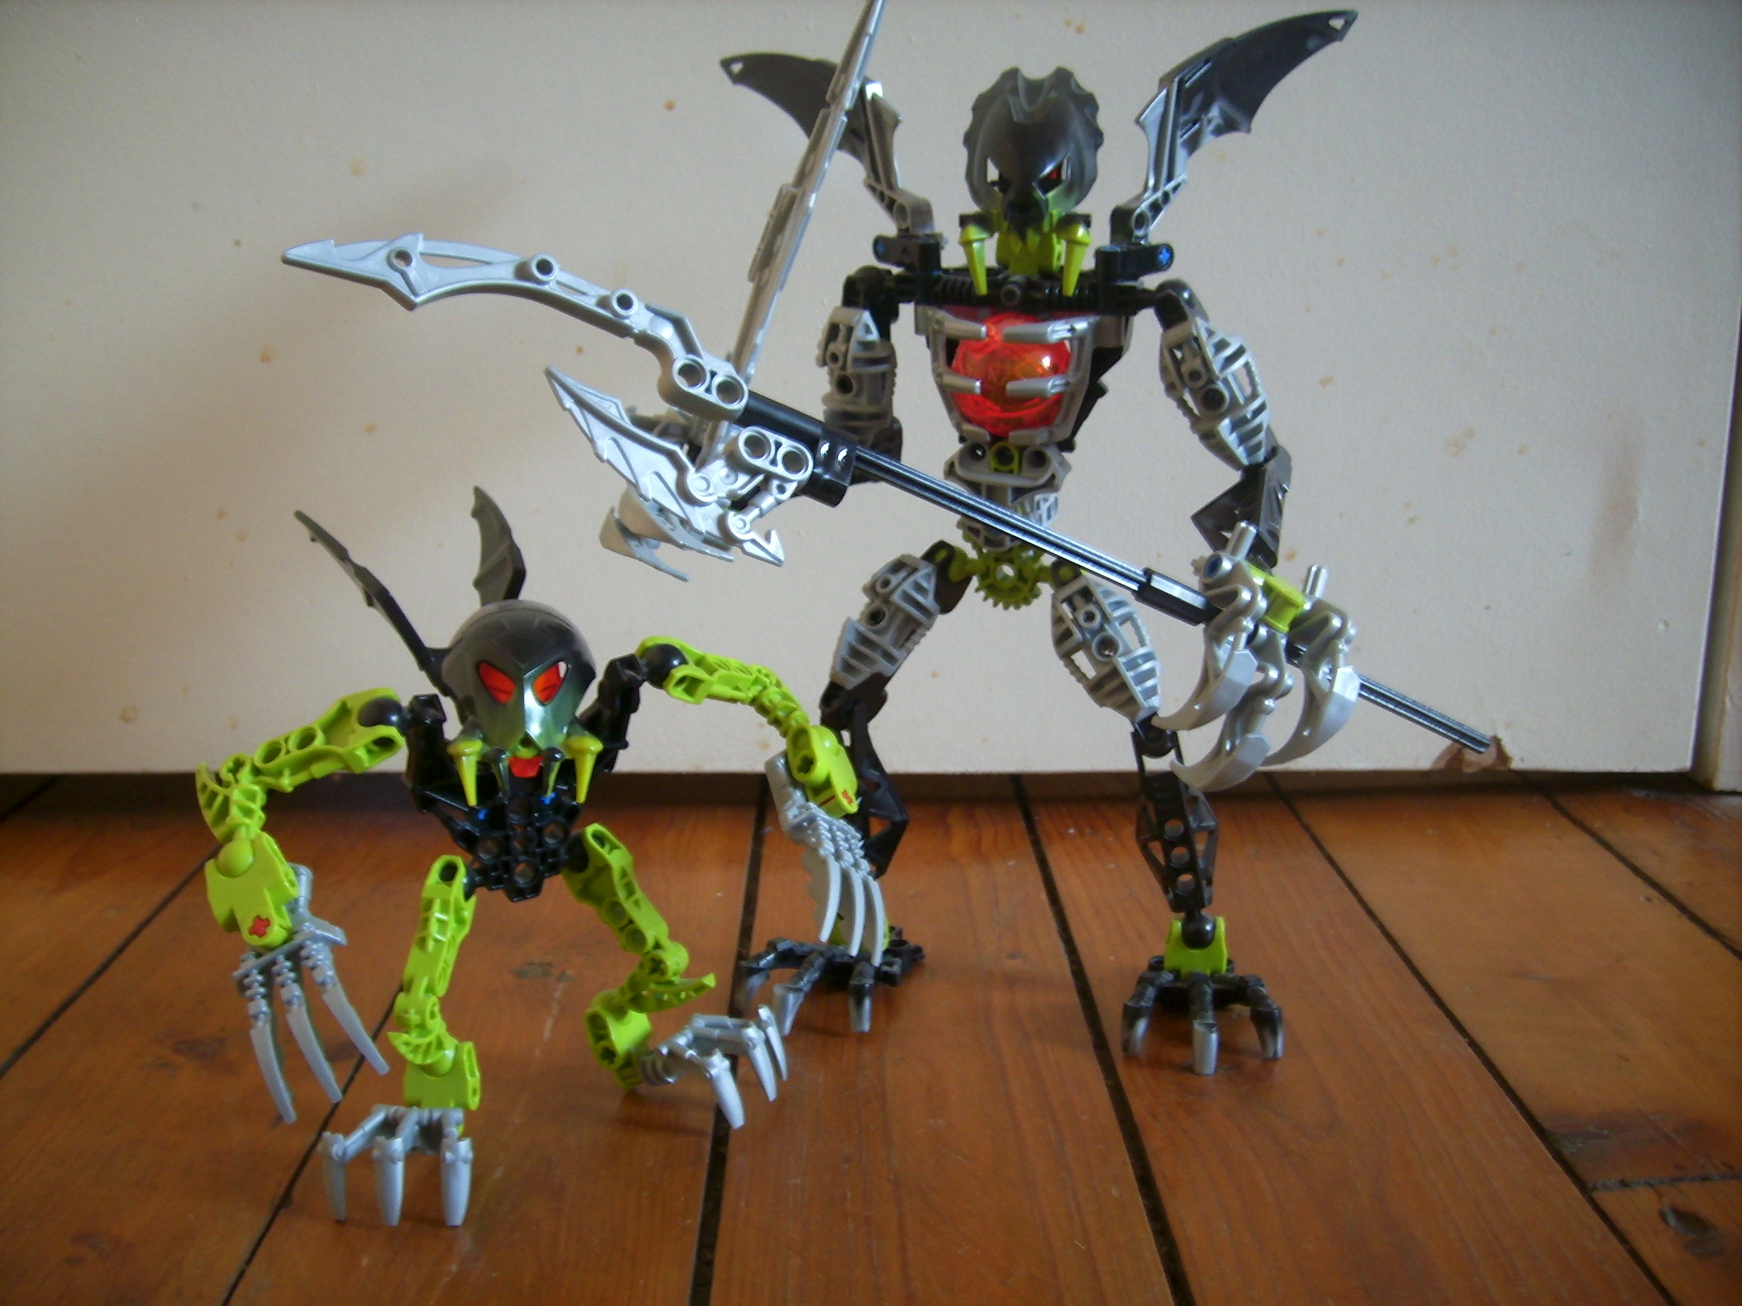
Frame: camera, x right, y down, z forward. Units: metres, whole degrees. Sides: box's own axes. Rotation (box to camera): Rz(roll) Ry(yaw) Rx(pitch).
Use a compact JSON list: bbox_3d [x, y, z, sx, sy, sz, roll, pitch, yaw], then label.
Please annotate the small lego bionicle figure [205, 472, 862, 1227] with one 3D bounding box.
[{"bbox_3d":[-0.078,0.039,0.377,0.145,0.142,0.098,-6,17,-23],"label":"small lego bionicle figure"}]

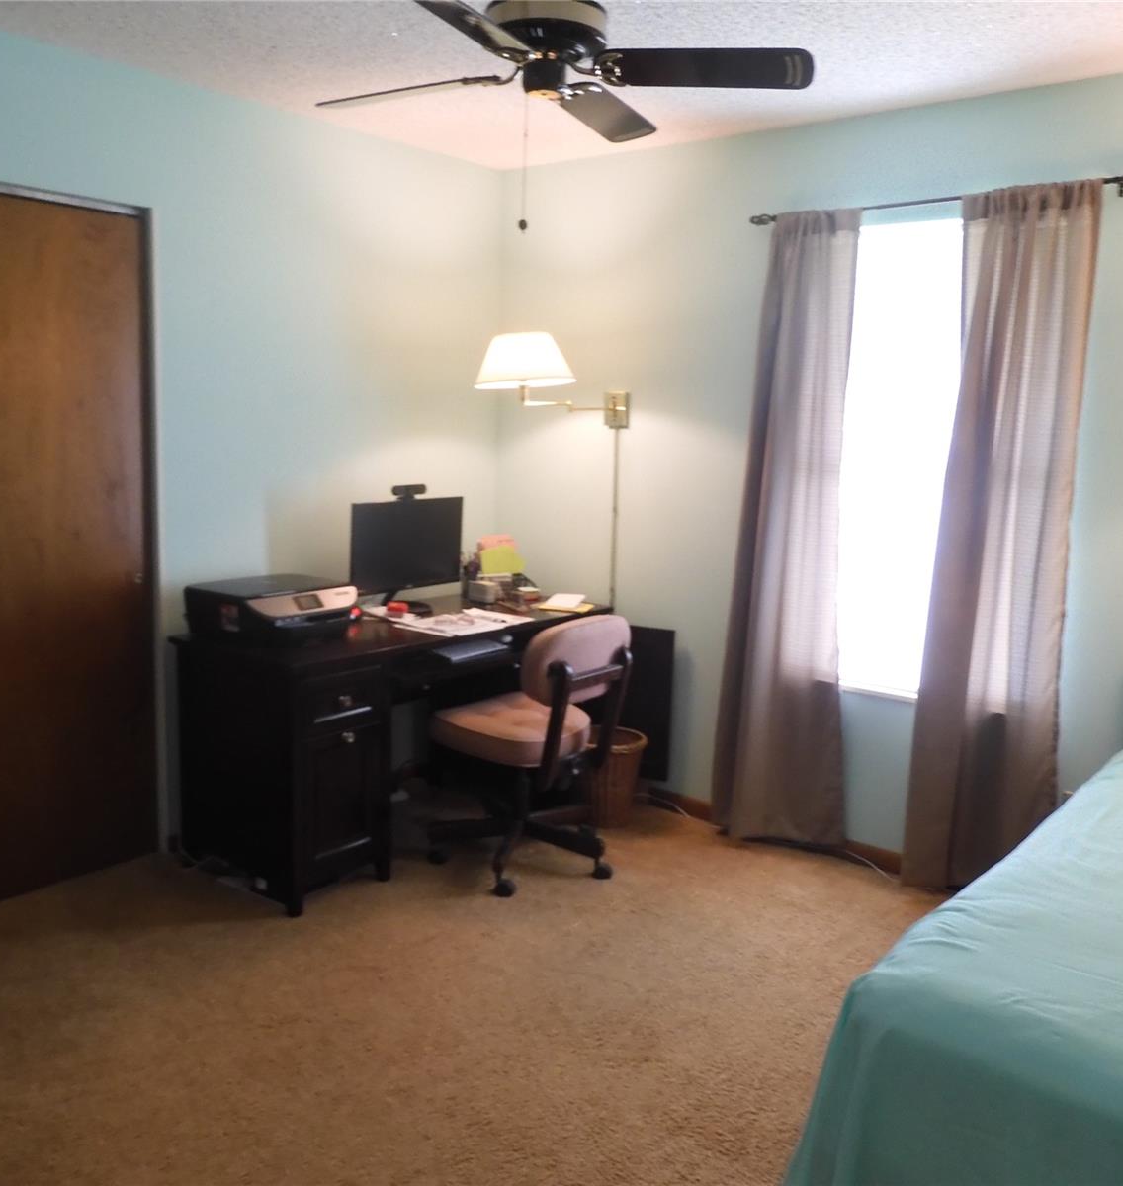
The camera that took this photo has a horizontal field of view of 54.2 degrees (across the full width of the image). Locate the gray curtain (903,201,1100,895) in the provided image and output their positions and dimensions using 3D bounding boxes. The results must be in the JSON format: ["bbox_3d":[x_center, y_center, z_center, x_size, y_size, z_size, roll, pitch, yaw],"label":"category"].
[{"bbox_3d":[1.288,-0.079,3.220,0.440,2.145,0.130,9,11,38],"label":"gray curtain"}]

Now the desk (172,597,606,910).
[{"bbox_3d":[-0.521,0.470,3.822,0.575,0.757,1.520,9,11,38],"label":"desk"}]

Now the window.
[{"bbox_3d":[1.101,-0.393,3.455,0.860,1.510,0.100,9,11,38],"label":"window"}]

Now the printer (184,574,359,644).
[{"bbox_3d":[-0.955,0.043,3.610,0.340,0.125,0.460,9,11,38],"label":"printer"}]

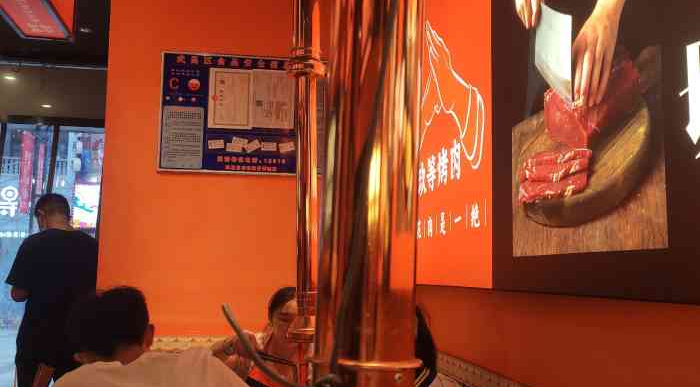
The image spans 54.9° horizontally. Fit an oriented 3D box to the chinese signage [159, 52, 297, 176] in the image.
[{"bbox_3d":[-0.503,-0.399,3.403,0.900,0.600,0.025,1,-7,-9],"label":"chinese signage"}]

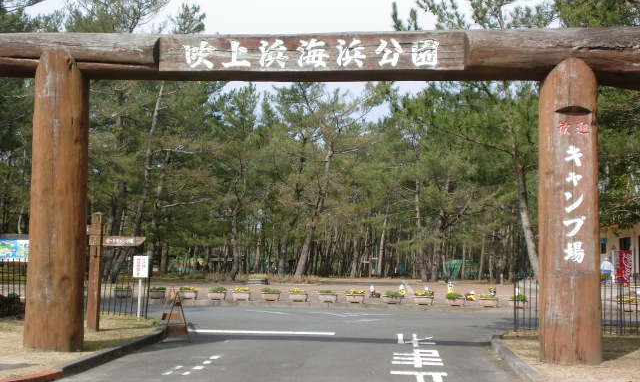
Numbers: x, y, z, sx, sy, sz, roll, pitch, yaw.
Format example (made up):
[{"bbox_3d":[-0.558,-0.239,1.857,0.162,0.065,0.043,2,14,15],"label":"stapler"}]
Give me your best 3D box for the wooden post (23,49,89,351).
[{"bbox_3d":[-3.865,0.098,12.622,0.850,4.410,0.850,0,-4,6],"label":"wooden post"}]

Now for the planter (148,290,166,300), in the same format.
[{"bbox_3d":[-5.140,3.288,27.110,0.590,0.280,0.280,0,-4,4],"label":"planter"}]

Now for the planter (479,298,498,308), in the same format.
[{"bbox_3d":[5.023,3.312,25.305,0.590,0.280,0.280,0,-4,15],"label":"planter"}]

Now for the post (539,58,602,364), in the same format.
[{"bbox_3d":[3.489,0.246,11.865,0.850,4.195,0.850,0,-4,6],"label":"post"}]

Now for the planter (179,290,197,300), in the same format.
[{"bbox_3d":[-4.173,3.298,27.010,0.590,0.280,0.280,0,-4,4],"label":"planter"}]

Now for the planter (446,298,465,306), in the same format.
[{"bbox_3d":[4.233,3.447,26.552,0.620,0.280,0.300,0,-5,6],"label":"planter"}]

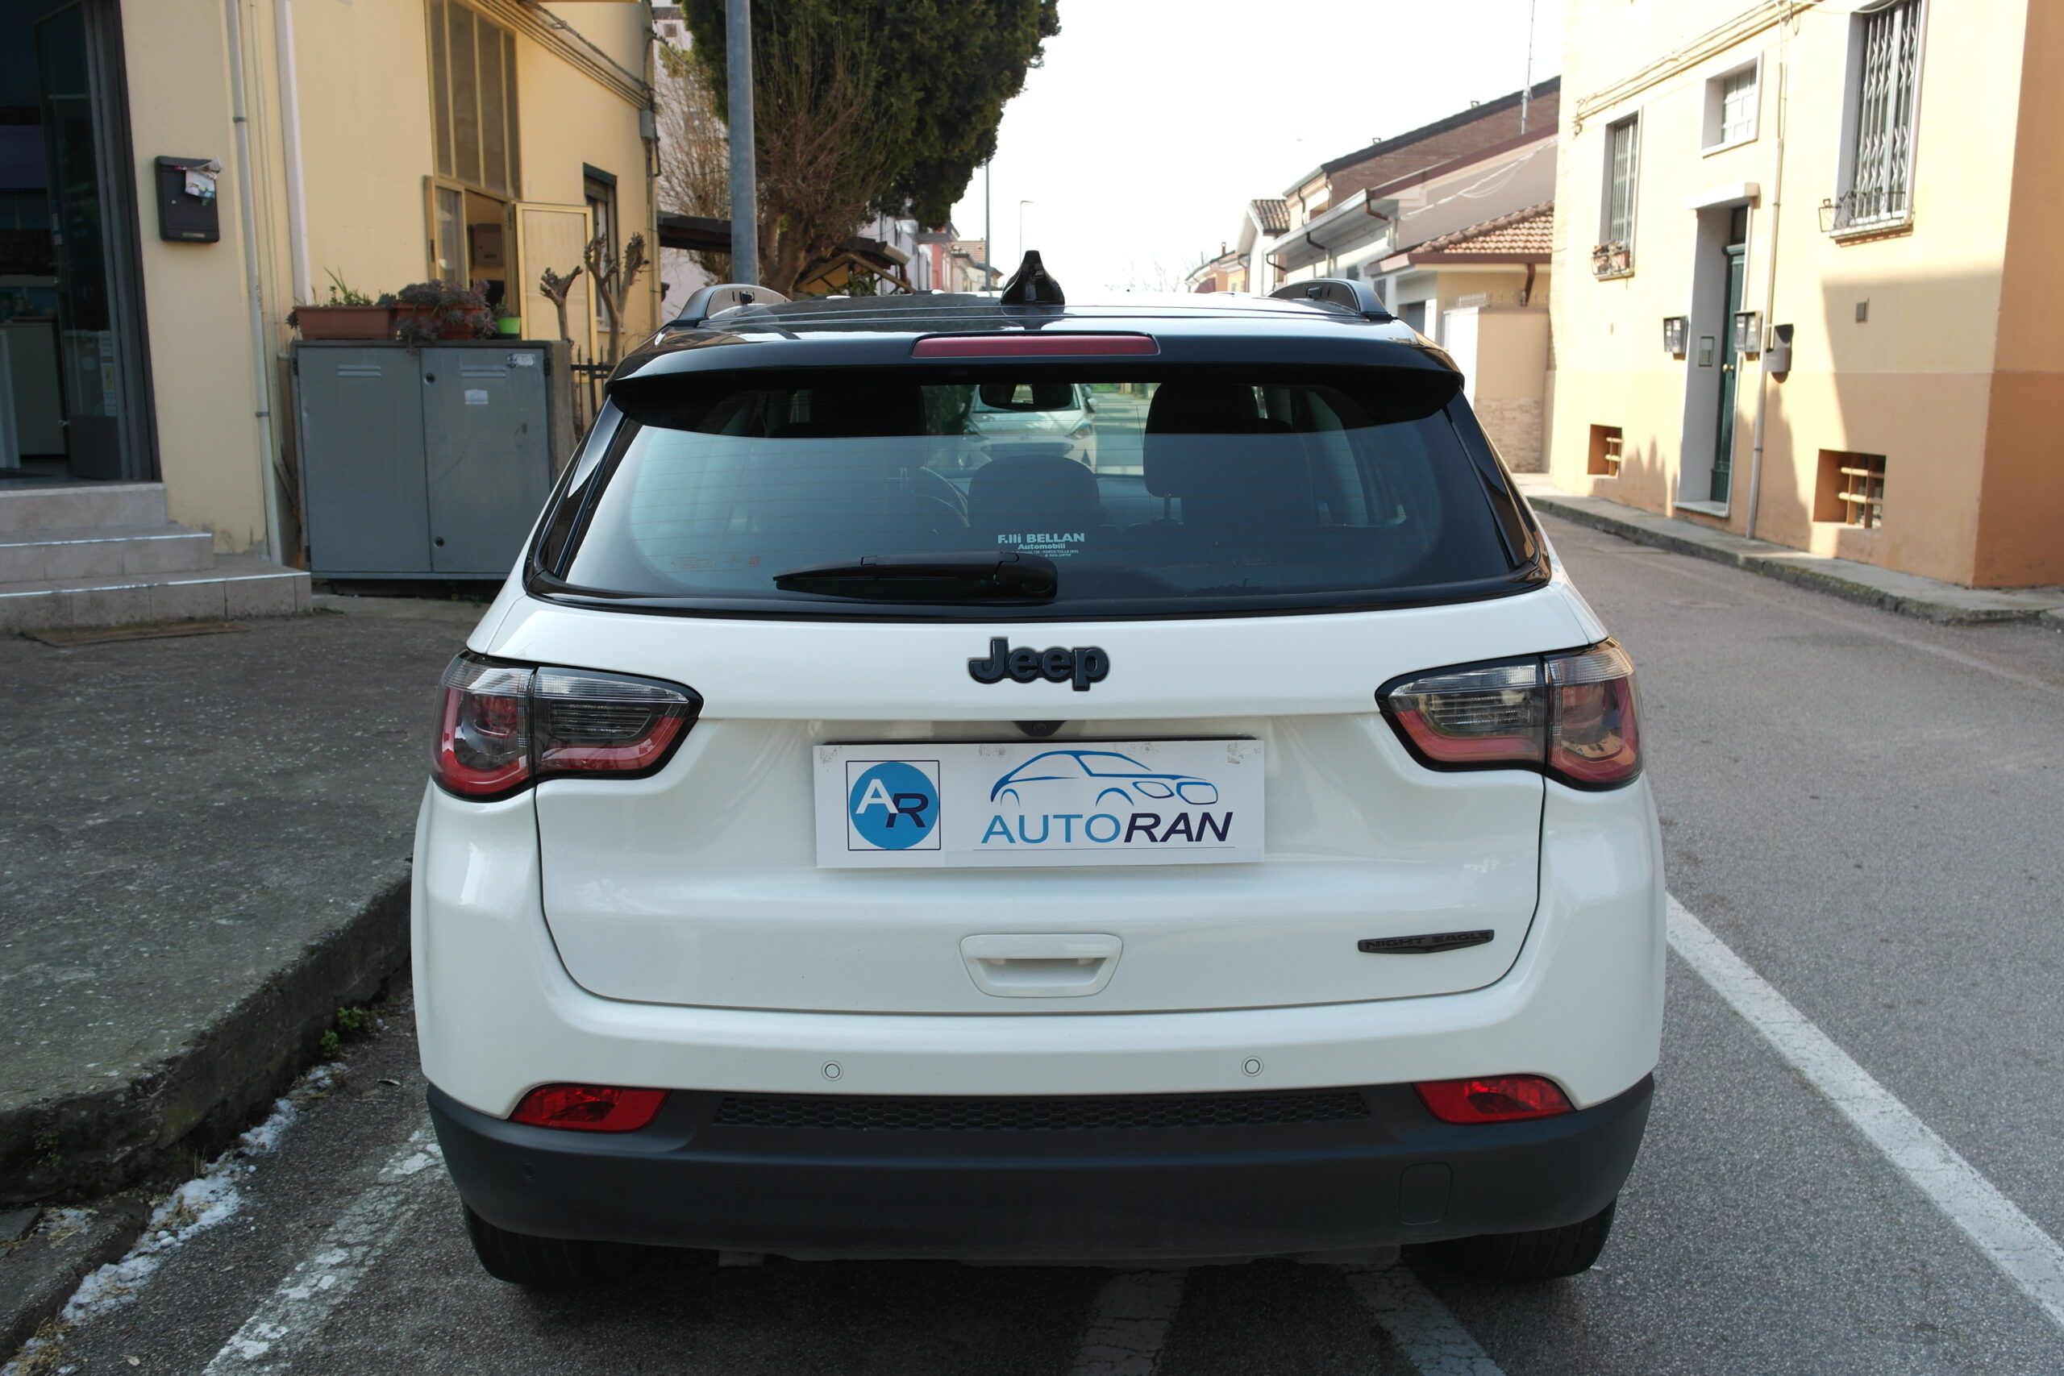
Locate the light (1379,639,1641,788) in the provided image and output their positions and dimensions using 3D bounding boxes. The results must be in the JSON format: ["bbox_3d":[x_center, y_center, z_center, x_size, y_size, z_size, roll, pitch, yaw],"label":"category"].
[{"bbox_3d":[0.578,0.030,2.288,0.360,0.170,0.225,-1,11,-8],"label":"light"}]

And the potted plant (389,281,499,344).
[{"bbox_3d":[-2.800,-1.778,9.000,0.520,0.310,0.280,0,10,0],"label":"potted plant"}]

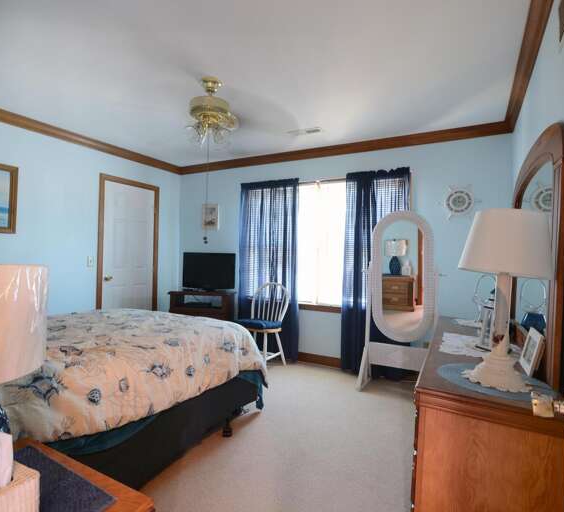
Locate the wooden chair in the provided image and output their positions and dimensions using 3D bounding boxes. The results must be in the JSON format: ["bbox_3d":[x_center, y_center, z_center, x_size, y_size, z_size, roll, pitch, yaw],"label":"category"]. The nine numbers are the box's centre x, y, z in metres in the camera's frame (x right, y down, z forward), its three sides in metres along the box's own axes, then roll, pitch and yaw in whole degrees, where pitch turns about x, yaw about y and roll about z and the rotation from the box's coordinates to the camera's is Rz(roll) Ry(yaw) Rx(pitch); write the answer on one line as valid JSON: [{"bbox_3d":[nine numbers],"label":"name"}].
[{"bbox_3d":[-0.199,0.760,3.751,0.460,0.920,0.520,1,-1,31],"label":"wooden chair"}]

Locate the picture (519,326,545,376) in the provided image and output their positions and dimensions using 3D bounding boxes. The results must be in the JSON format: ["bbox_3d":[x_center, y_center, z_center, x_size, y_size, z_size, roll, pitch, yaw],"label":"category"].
[{"bbox_3d":[0.955,0.358,1.294,0.027,0.150,0.210,16,6,27],"label":"picture"}]

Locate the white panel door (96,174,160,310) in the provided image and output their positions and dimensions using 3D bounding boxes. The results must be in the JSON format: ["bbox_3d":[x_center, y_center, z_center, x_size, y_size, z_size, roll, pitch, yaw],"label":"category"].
[{"bbox_3d":[-1.876,0.168,4.192,0.050,2.040,0.740,1,-1,27],"label":"white panel door"}]

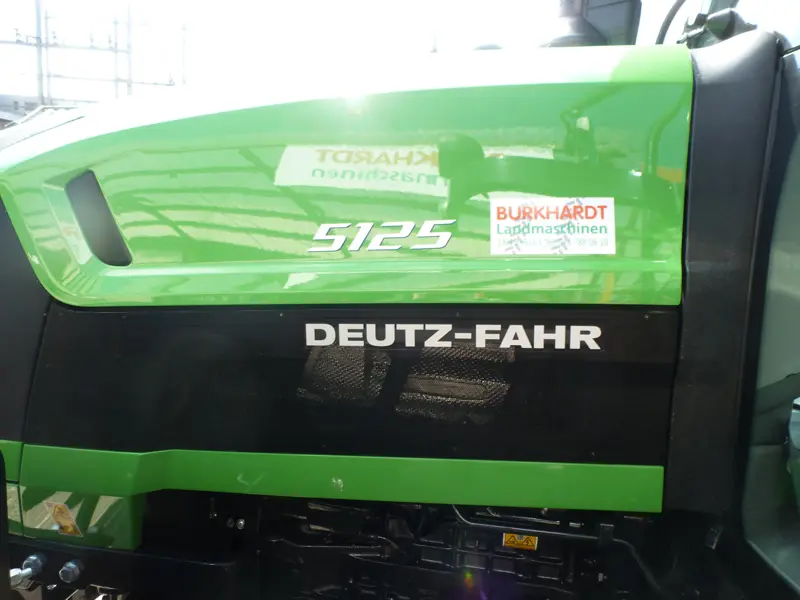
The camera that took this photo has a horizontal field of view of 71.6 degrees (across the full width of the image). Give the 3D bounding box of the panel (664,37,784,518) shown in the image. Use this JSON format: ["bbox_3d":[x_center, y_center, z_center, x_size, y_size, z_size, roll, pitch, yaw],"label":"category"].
[{"bbox_3d":[0.539,-0.037,0.989,0.129,0.792,0.140,3,5,9],"label":"panel"}]

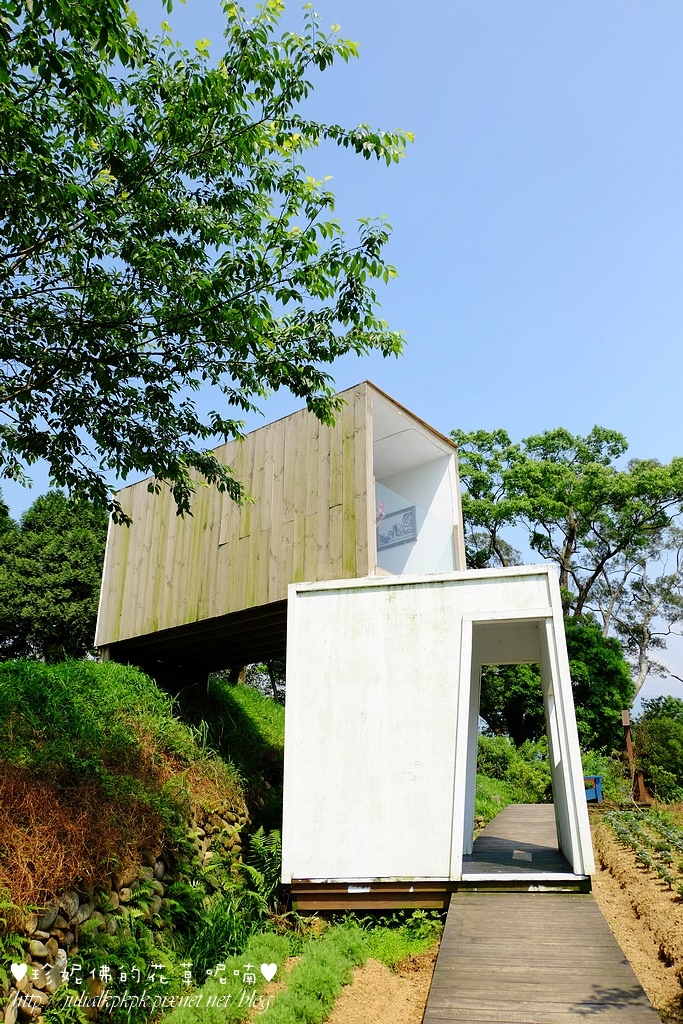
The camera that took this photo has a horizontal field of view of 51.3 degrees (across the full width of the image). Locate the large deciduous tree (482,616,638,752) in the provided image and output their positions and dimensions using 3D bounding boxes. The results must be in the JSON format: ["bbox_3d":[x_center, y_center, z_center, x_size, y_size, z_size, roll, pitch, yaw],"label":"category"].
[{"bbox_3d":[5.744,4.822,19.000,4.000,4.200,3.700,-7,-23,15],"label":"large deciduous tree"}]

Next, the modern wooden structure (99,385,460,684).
[{"bbox_3d":[-0.981,0.510,9.995,4.963,2.395,2.074,-18,-28,36],"label":"modern wooden structure"}]

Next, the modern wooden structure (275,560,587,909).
[{"bbox_3d":[1.060,2.460,7.750,2.713,2.953,2.475,-6,-23,12],"label":"modern wooden structure"}]

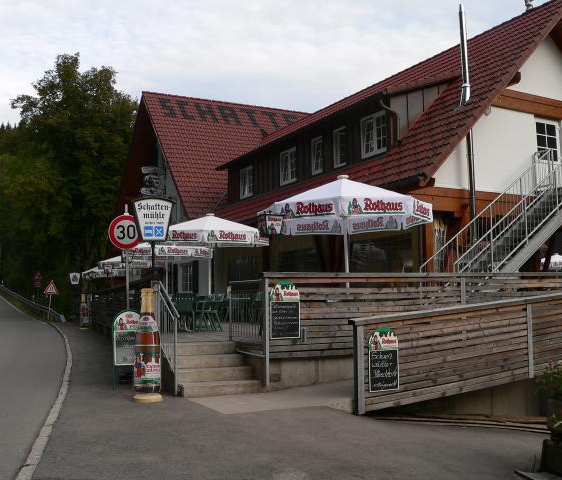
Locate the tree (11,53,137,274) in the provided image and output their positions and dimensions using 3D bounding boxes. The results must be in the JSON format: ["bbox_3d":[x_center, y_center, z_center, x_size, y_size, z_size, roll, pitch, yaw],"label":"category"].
[{"bbox_3d":[-14.271,-4.729,46.000,8.800,16.500,8.800,-1,-4,0],"label":"tree"}]

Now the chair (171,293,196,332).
[{"bbox_3d":[-2.011,1.485,13.800,0.550,0.810,0.570,1,-4,-14],"label":"chair"}]

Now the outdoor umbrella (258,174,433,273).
[{"bbox_3d":[1.299,0.273,13.400,3.500,3.100,3.500,2,-5,-27],"label":"outdoor umbrella"}]

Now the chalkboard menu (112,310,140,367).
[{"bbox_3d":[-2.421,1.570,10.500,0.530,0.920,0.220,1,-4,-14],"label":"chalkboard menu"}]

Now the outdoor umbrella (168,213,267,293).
[{"bbox_3d":[-2.051,0.769,19.500,3.450,3.050,3.450,2,-5,-27],"label":"outdoor umbrella"}]

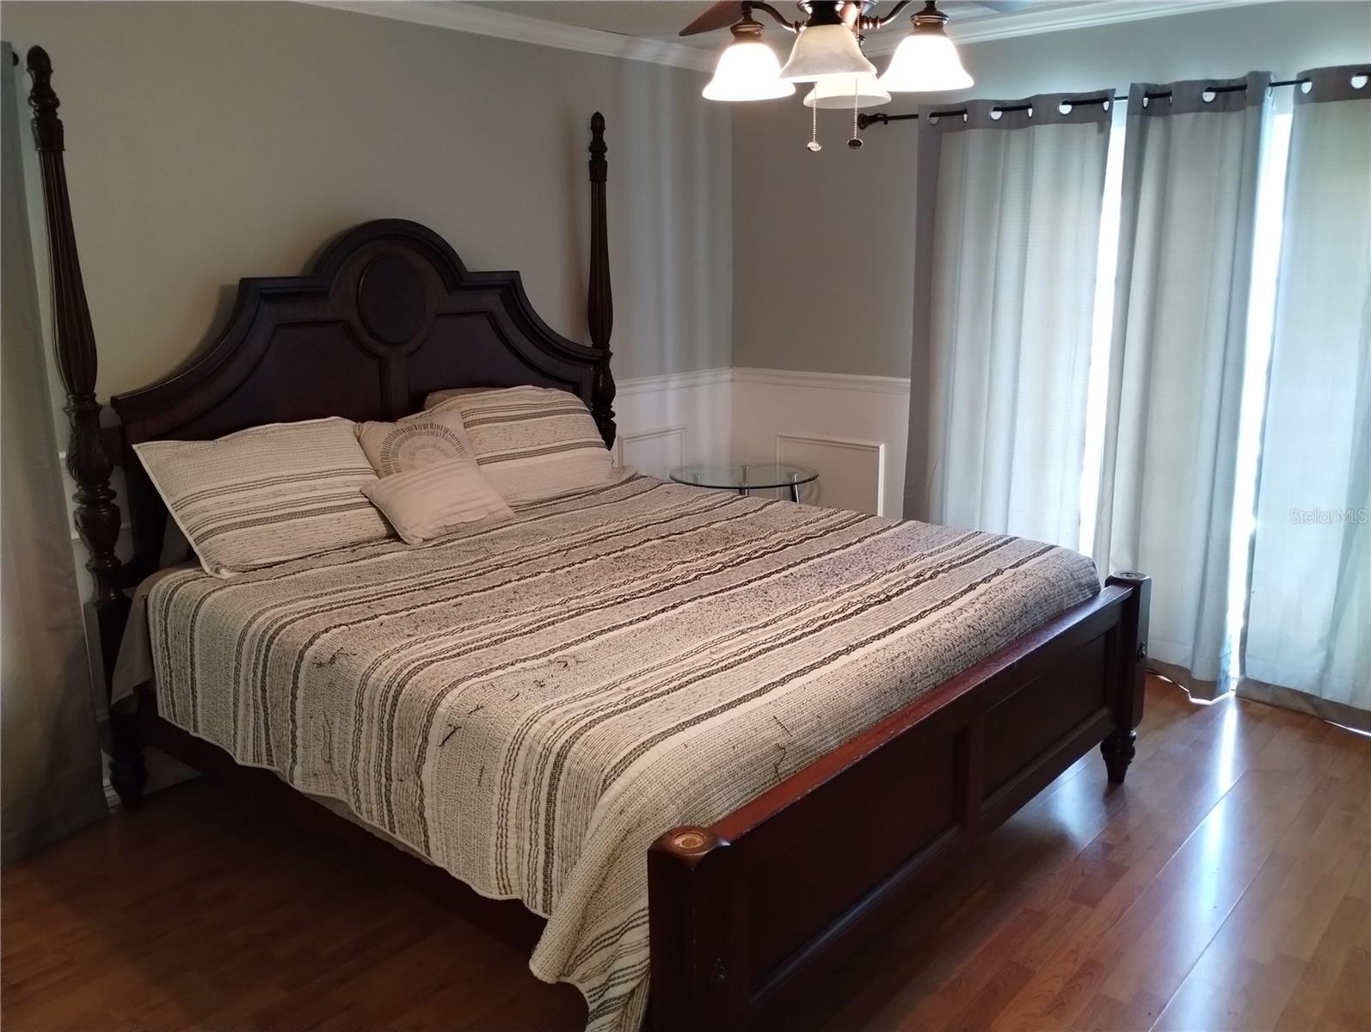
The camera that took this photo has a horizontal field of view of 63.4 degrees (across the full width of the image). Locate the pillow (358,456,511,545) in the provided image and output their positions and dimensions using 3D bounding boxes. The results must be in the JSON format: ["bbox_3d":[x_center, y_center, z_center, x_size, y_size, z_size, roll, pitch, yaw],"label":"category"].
[{"bbox_3d":[-0.738,-0.057,3.408,0.275,0.120,0.450,51,32,13],"label":"pillow"}]

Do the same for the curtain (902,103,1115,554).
[{"bbox_3d":[1.199,-0.506,4.291,0.760,2.110,0.120,10,16,40],"label":"curtain"}]

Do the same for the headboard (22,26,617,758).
[{"bbox_3d":[-0.979,-0.335,3.763,0.125,2.095,2.090,10,16,40],"label":"headboard"}]

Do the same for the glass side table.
[{"bbox_3d":[0.258,0.142,4.893,0.630,0.650,0.630,10,16,40],"label":"glass side table"}]

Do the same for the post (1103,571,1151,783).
[{"bbox_3d":[1.288,0.488,3.279,0.110,0.658,0.110,10,16,40],"label":"post"}]

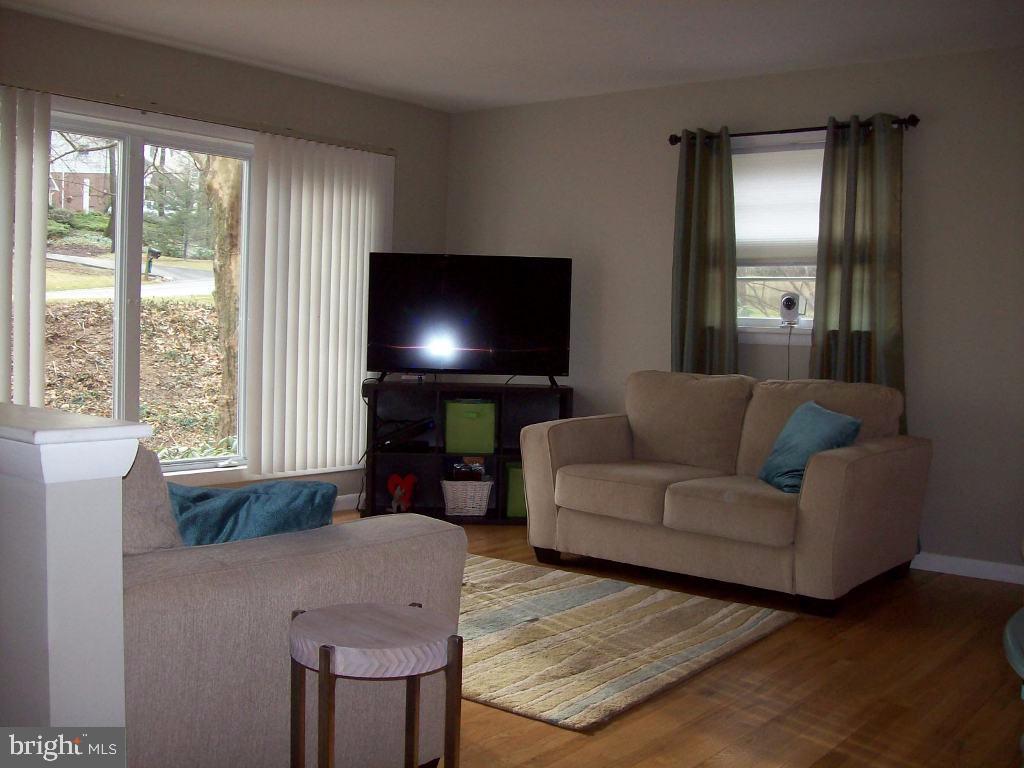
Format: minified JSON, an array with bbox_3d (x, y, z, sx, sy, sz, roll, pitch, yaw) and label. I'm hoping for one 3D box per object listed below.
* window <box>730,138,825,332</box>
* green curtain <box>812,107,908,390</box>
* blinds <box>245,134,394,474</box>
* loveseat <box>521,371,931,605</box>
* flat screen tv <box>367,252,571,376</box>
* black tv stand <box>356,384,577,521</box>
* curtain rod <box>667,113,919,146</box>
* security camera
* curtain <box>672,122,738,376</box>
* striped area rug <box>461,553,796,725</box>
[{"bbox_3d":[1.366,-0.733,5.295,0.940,1.040,0.100,4,4,39],"label":"window"},{"bbox_3d":[1.613,-0.249,4.989,0.500,2.020,0.120,4,4,39],"label":"green curtain"},{"bbox_3d":[-1.048,-0.430,5.920,0.090,1.780,1.040,4,4,39],"label":"blinds"},{"bbox_3d":[0.952,0.400,4.818,1.580,0.870,0.950,4,4,39],"label":"loveseat"},{"bbox_3d":[-0.237,-0.376,5.880,1.120,0.680,0.090,1,3,-4],"label":"flat screen tv"},{"bbox_3d":[-0.236,0.385,5.996,1.120,0.765,0.390,2,3,-3],"label":"black tv stand"},{"bbox_3d":[1.332,-1.233,5.186,1.320,0.060,0.080,4,4,39],"label":"curtain rod"},{"bbox_3d":[1.363,-0.366,5.231,0.090,0.165,0.090,3,3,28],"label":"security camera"},{"bbox_3d":[0.989,-0.298,5.502,0.400,2.020,0.120,4,4,39],"label":"curtain"},{"bbox_3d":[-0.295,0.835,4.162,2.360,0.020,1.530,4,4,39],"label":"striped area rug"}]

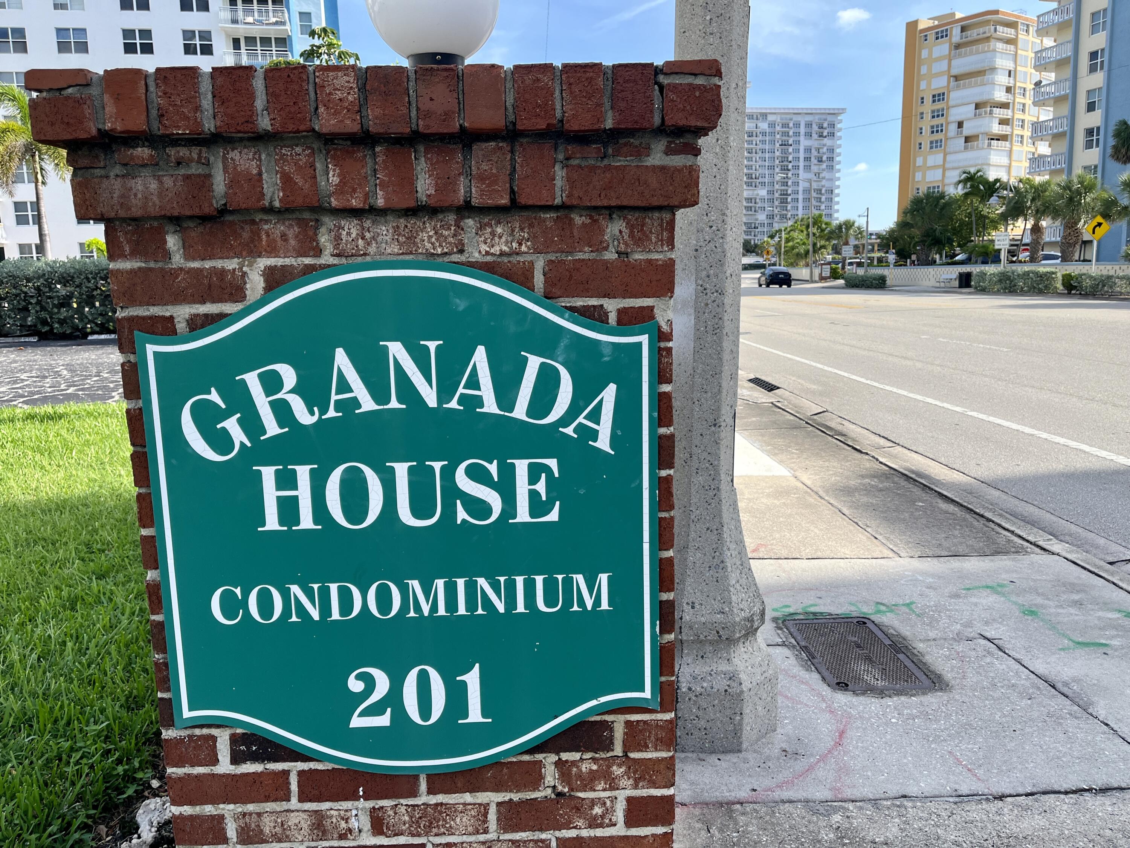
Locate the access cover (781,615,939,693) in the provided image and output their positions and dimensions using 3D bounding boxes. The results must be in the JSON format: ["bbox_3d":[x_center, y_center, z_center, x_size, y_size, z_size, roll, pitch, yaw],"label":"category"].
[{"bbox_3d":[1.142,0.911,3.365,0.380,0.030,0.637,-2,10,-1],"label":"access cover"}]

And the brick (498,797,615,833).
[{"bbox_3d":[-0.015,0.667,1.510,0.205,0.057,0.091,-1,10,-1],"label":"brick"}]

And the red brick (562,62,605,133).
[{"bbox_3d":[0.023,-0.480,1.308,0.058,0.092,0.200,-2,9,-2],"label":"red brick"}]

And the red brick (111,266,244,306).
[{"bbox_3d":[-0.581,-0.216,1.321,0.198,0.056,0.092,-2,10,-1],"label":"red brick"}]

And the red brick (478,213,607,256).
[{"bbox_3d":[-0.035,-0.294,1.333,0.193,0.058,0.092,-2,9,-1],"label":"red brick"}]

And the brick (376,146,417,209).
[{"bbox_3d":[-0.250,-0.376,1.342,0.058,0.092,0.200,-2,9,-2],"label":"brick"}]

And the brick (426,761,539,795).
[{"bbox_3d":[-0.136,0.589,1.476,0.190,0.056,0.092,-2,9,-1],"label":"brick"}]

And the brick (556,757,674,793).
[{"bbox_3d":[0.086,0.593,1.500,0.202,0.058,0.091,-1,10,-1],"label":"brick"}]

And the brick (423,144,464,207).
[{"bbox_3d":[-0.179,-0.379,1.339,0.055,0.087,0.198,-2,9,-1],"label":"brick"}]

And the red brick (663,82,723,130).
[{"bbox_3d":[0.183,-0.473,1.317,0.085,0.058,0.201,-1,10,-1],"label":"red brick"}]

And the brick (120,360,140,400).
[{"bbox_3d":[-0.581,-0.075,1.357,0.202,0.057,0.095,-2,9,-2],"label":"brick"}]

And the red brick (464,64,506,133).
[{"bbox_3d":[-0.116,-0.481,1.309,0.057,0.088,0.201,-1,10,-1],"label":"red brick"}]

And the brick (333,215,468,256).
[{"bbox_3d":[-0.256,-0.295,1.342,0.200,0.053,0.091,-1,10,-1],"label":"brick"}]

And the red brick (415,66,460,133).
[{"bbox_3d":[-0.183,-0.478,1.308,0.058,0.091,0.201,-1,10,-1],"label":"red brick"}]

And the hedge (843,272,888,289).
[{"bbox_3d":[19.981,-9.550,56.500,1.200,1.070,2.750,-6,11,-24],"label":"hedge"}]

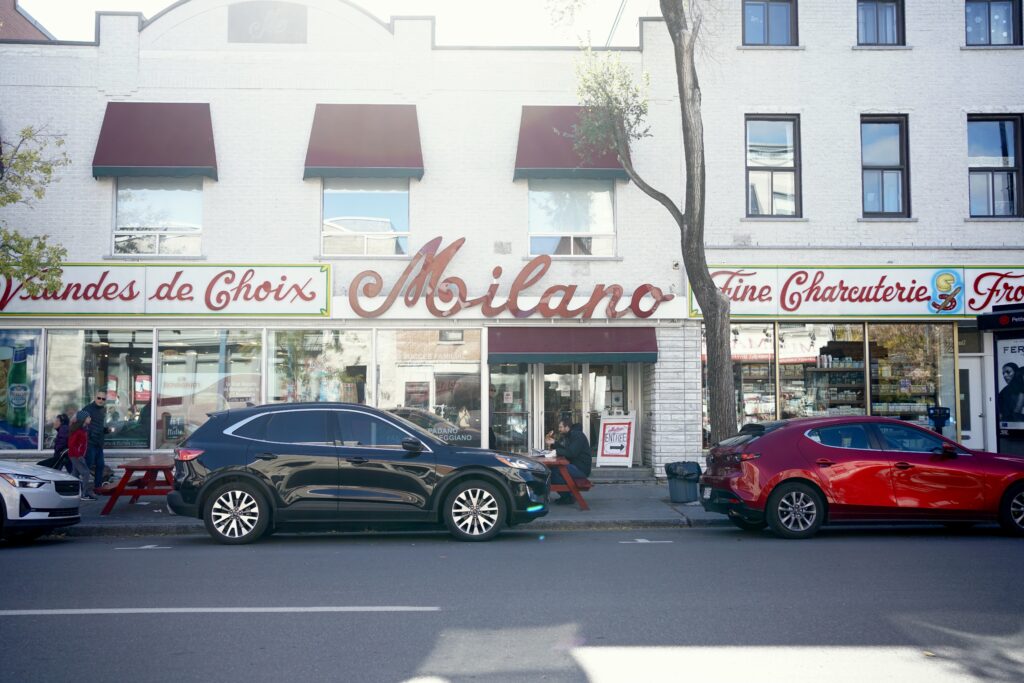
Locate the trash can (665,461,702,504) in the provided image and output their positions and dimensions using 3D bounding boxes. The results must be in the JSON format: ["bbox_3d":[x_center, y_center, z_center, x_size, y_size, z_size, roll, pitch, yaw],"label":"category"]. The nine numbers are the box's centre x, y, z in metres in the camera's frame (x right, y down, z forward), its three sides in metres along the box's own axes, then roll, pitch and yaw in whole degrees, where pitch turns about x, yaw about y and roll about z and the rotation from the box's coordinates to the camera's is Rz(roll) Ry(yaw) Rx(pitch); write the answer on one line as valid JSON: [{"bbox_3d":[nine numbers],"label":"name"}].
[{"bbox_3d":[2.661,2.154,15.450,0.530,0.610,0.530,0,-3,0],"label":"trash can"}]

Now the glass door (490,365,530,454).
[{"bbox_3d":[-0.019,1.218,18.565,0.802,2.065,0.080,0,-3,-2],"label":"glass door"}]

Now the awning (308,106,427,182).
[{"bbox_3d":[-2.856,-3.889,19.267,2.293,1.584,0.500,0,-3,-2],"label":"awning"}]

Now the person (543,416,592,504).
[{"bbox_3d":[0.867,1.843,15.269,0.738,1.290,0.520,0,-3,-2],"label":"person"}]

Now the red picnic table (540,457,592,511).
[{"bbox_3d":[0.366,2.111,15.069,1.500,0.750,1.830,0,-3,-2],"label":"red picnic table"}]

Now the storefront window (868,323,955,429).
[{"bbox_3d":[7.872,0.882,19.612,1.755,2.457,0.120,0,-3,-2],"label":"storefront window"}]

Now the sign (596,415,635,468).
[{"bbox_3d":[1.882,1.764,18.100,0.640,1.020,0.550,-1,-3,8],"label":"sign"}]

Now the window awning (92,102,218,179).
[{"bbox_3d":[-6.185,-3.491,17.250,2.070,1.390,0.420,0,-3,-2],"label":"window awning"}]

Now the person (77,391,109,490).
[{"bbox_3d":[-6.760,1.659,16.100,0.420,1.700,0.520,-2,-4,33],"label":"person"}]

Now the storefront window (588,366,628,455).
[{"bbox_3d":[1.816,1.223,18.642,0.771,2.074,0.080,0,-3,-2],"label":"storefront window"}]

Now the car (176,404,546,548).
[{"bbox_3d":[-1.844,1.553,12.305,4.590,1.650,1.900,0,-5,-2],"label":"car"}]

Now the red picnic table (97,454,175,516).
[{"bbox_3d":[-5.030,2.112,14.614,1.500,0.730,1.800,0,-3,-2],"label":"red picnic table"}]

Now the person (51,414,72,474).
[{"bbox_3d":[-7.330,1.831,16.200,0.420,1.360,0.440,1,-3,-12],"label":"person"}]

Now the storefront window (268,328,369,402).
[{"bbox_3d":[-3.367,0.843,17.370,1.784,2.109,0.120,0,-3,-2],"label":"storefront window"}]

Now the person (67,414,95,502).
[{"bbox_3d":[-6.926,1.833,15.990,0.452,1.398,0.420,0,-3,-2],"label":"person"}]

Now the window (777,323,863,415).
[{"bbox_3d":[5.554,0.786,17.866,1.601,2.223,0.120,0,-3,-2],"label":"window"}]

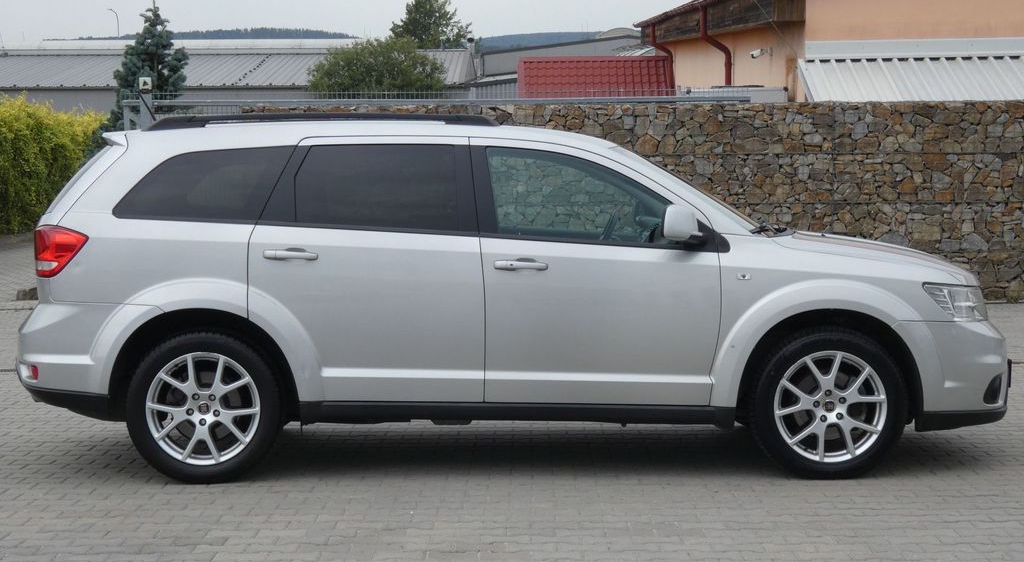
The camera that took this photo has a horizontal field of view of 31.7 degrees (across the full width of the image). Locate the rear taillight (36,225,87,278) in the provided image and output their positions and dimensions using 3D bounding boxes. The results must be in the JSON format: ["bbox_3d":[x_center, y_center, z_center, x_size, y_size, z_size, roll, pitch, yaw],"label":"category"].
[{"bbox_3d":[-2.054,-0.140,8.270,0.260,0.240,0.220,0,4,-2],"label":"rear taillight"}]

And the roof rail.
[{"bbox_3d":[-0.893,-0.745,8.460,1.660,0.085,0.070,0,4,-2],"label":"roof rail"}]

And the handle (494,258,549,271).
[{"bbox_3d":[0.043,-0.075,8.224,0.255,0.055,0.055,0,4,-2],"label":"handle"}]

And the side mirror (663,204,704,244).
[{"bbox_3d":[0.775,-0.259,8.208,0.165,0.180,0.235,0,4,-2],"label":"side mirror"}]

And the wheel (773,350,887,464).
[{"bbox_3d":[1.474,0.577,8.459,0.520,0.520,0.200,0,4,-2],"label":"wheel"}]

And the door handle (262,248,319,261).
[{"bbox_3d":[-1.001,-0.120,8.176,0.255,0.055,0.055,0,4,-2],"label":"door handle"}]

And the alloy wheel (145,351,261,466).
[{"bbox_3d":[-1.413,0.578,8.335,0.520,0.520,0.200,0,4,-2],"label":"alloy wheel"}]

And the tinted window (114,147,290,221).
[{"bbox_3d":[-1.407,-0.442,8.257,0.810,0.350,0.070,0,-14,-2],"label":"tinted window"}]

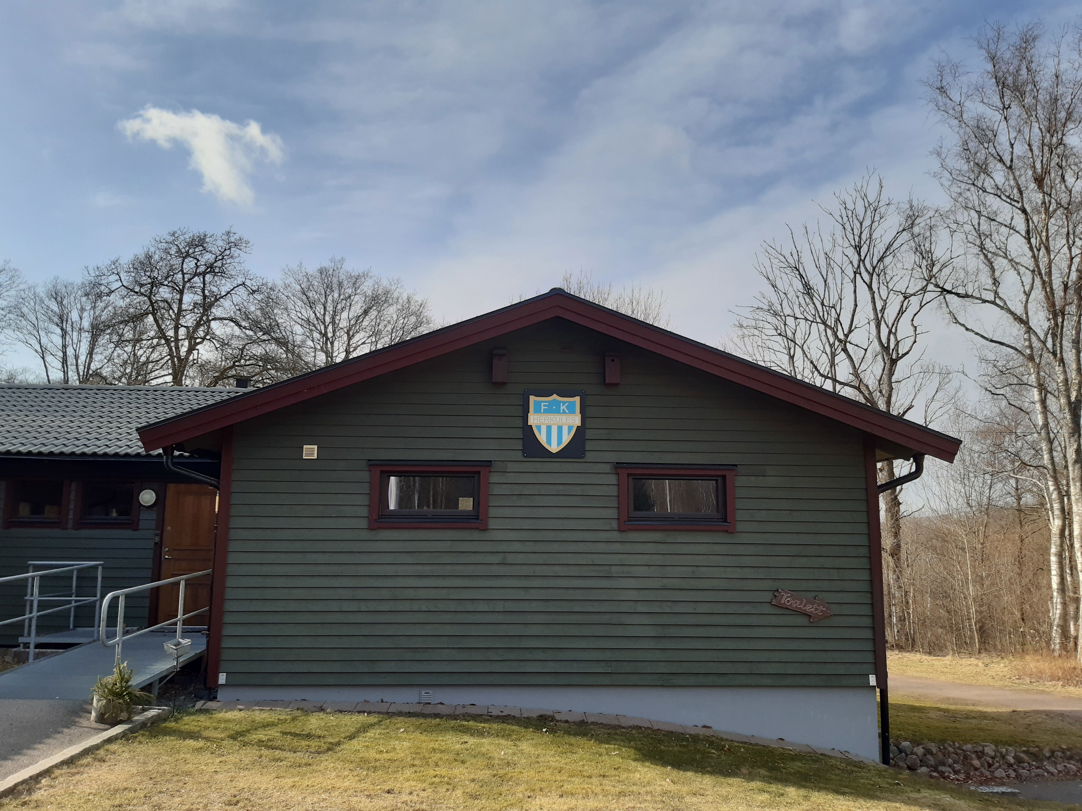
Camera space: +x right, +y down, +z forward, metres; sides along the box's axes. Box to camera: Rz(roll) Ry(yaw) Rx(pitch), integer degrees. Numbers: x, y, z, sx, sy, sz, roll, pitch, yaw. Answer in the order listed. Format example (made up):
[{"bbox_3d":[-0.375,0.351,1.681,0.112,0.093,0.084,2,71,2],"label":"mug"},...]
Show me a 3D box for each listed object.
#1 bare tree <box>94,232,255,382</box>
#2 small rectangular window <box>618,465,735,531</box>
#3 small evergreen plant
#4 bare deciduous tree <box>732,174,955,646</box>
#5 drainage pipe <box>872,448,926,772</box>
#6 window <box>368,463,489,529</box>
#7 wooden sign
[{"bbox_3d":[-14.086,-0.320,30.839,6.599,13.231,6.269,1,-8,-2],"label":"bare tree"},{"bbox_3d":[1.620,1.117,9.715,1.421,0.792,0.120,1,-8,-2],"label":"small rectangular window"},{"bbox_3d":[-3.737,2.558,7.265,0.550,0.550,0.500,1,-8,-2],"label":"small evergreen plant"},{"bbox_3d":[7.467,-0.128,20.097,5.636,11.781,5.072,1,-8,-2],"label":"bare deciduous tree"},{"bbox_3d":[4.370,2.395,9.773,0.688,3.667,0.110,1,-8,-2],"label":"drainage pipe"},{"bbox_3d":[-1.319,1.076,9.616,1.426,0.784,0.120,1,-8,-2],"label":"window"},{"bbox_3d":[3.093,2.363,9.580,0.733,0.309,0.040,18,-8,0],"label":"wooden sign"}]

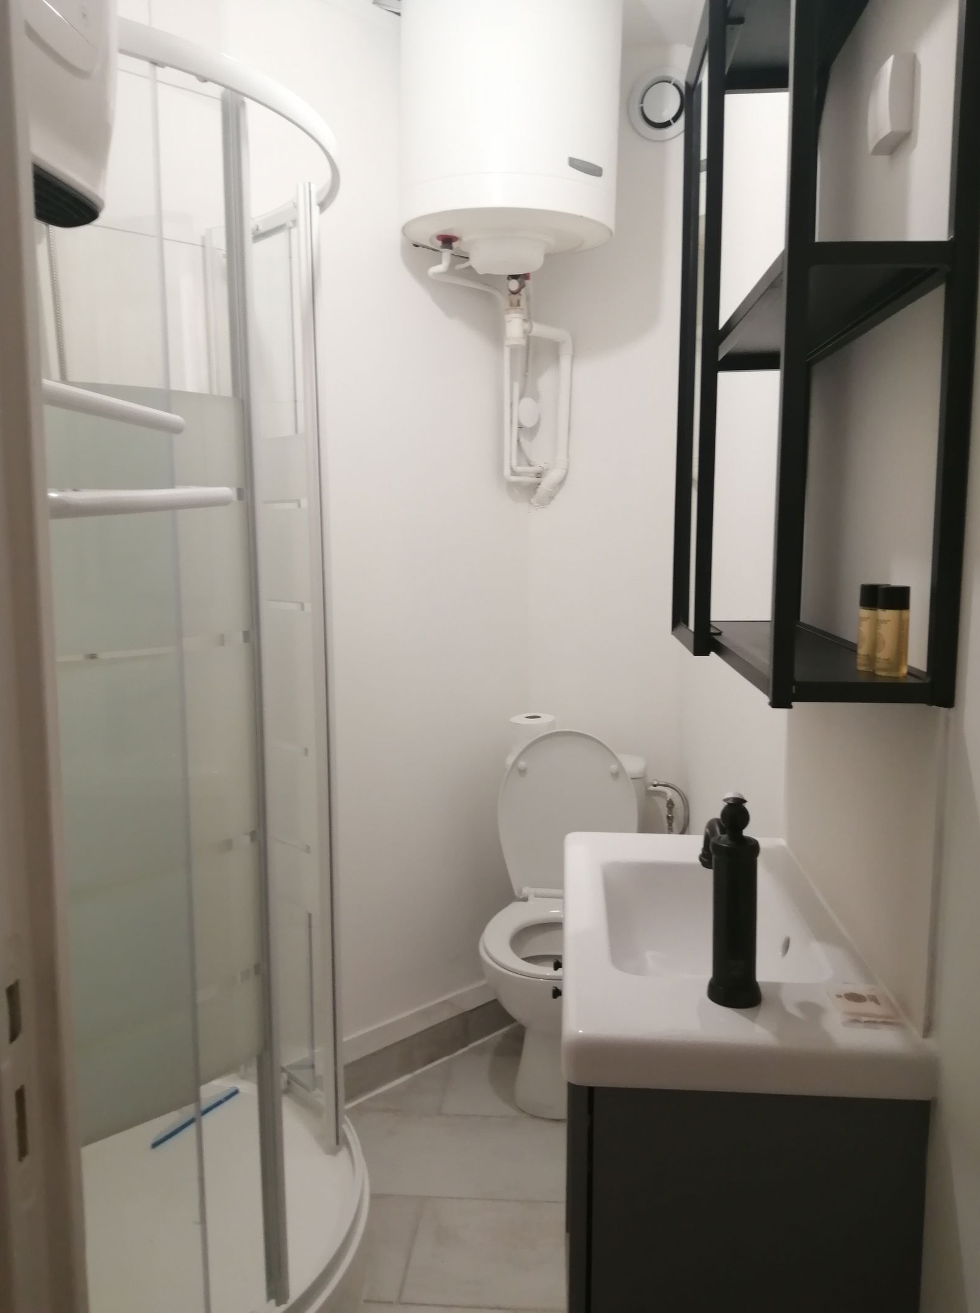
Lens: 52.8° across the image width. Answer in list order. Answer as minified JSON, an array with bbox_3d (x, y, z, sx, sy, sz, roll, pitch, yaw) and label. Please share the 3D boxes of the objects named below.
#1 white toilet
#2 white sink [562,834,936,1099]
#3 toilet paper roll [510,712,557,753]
[{"bbox_3d":[0.184,0.625,2.359,0.375,0.850,0.650,1,7,6],"label":"white toilet"},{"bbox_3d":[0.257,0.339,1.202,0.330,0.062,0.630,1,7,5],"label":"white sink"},{"bbox_3d":[0.112,0.207,2.541,0.120,0.097,0.120,0,7,0],"label":"toilet paper roll"}]

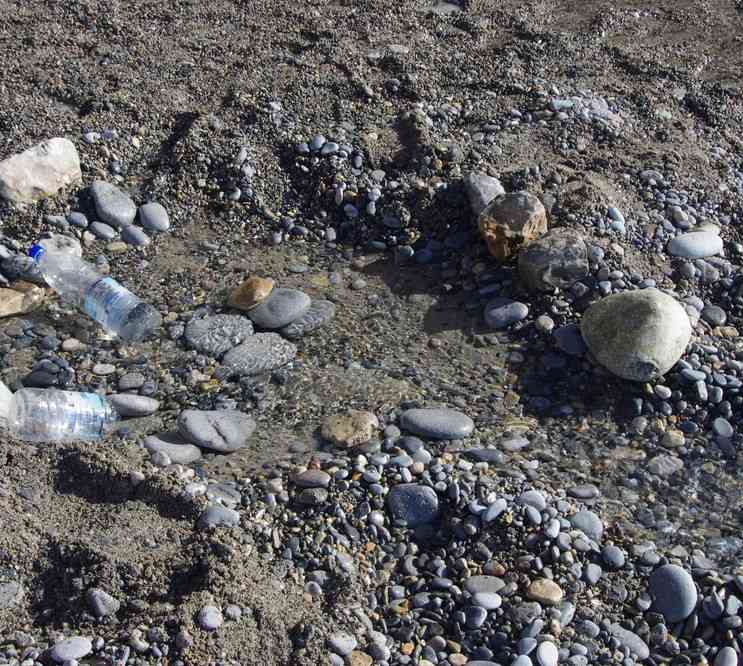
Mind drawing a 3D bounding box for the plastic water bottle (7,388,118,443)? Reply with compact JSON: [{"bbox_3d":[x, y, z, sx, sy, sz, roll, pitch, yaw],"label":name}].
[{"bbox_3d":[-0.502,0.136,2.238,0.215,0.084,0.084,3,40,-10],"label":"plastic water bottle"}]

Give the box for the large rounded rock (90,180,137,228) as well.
[{"bbox_3d":[-0.513,-0.256,2.705,0.085,0.078,0.115,-13,42,-15],"label":"large rounded rock"}]

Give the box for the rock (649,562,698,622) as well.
[{"bbox_3d":[0.434,0.374,1.954,0.072,0.064,0.090,-6,40,-8],"label":"rock"}]

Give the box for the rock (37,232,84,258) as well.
[{"bbox_3d":[-0.594,-0.163,2.595,0.084,0.054,0.075,0,40,0],"label":"rock"}]

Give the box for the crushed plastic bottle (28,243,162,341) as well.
[{"bbox_3d":[-0.544,-0.092,2.600,0.312,0.086,0.086,29,44,26],"label":"crushed plastic bottle"}]

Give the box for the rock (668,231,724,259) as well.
[{"bbox_3d":[0.618,-0.169,2.602,0.107,0.045,0.070,-3,40,-4],"label":"rock"}]

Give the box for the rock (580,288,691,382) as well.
[{"bbox_3d":[0.462,0.004,2.380,0.190,0.156,0.181,0,35,0],"label":"rock"}]

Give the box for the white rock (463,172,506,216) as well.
[{"bbox_3d":[0.232,-0.271,2.724,0.090,0.090,0.100,-10,41,-11],"label":"white rock"}]

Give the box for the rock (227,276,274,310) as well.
[{"bbox_3d":[-0.234,-0.074,2.625,0.093,0.064,0.080,-12,37,-16],"label":"rock"}]

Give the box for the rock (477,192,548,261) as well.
[{"bbox_3d":[0.274,-0.205,2.645,0.135,0.108,0.120,0,40,0],"label":"rock"}]

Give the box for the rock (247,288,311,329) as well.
[{"bbox_3d":[-0.166,-0.044,2.453,0.110,0.050,0.080,-10,41,-11],"label":"rock"}]

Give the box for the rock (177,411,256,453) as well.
[{"bbox_3d":[-0.250,0.160,2.209,0.126,0.052,0.083,0,40,0],"label":"rock"}]

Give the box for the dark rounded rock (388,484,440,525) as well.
[{"bbox_3d":[0.063,0.266,2.097,0.080,0.052,0.076,0,35,0],"label":"dark rounded rock"}]

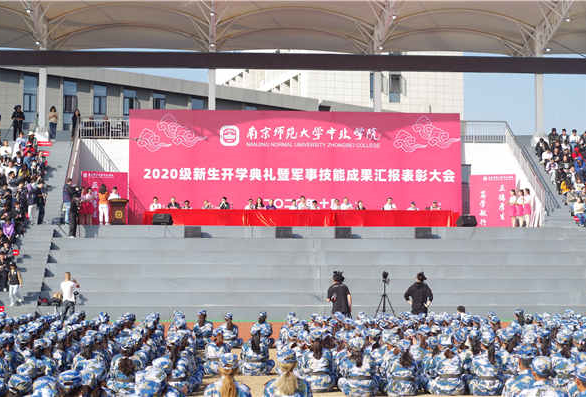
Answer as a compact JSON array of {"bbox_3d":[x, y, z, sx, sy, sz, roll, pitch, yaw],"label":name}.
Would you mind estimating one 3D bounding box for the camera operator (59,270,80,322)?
[{"bbox_3d":[-7.477,3.332,41.746,0.550,1.740,0.500,-1,-4,22],"label":"camera operator"}]

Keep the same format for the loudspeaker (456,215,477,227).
[{"bbox_3d":[6.901,0.923,49.600,0.760,0.440,0.480,0,-4,-6],"label":"loudspeaker"}]

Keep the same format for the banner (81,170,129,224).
[{"bbox_3d":[-7.767,0.079,51.600,1.960,2.310,0.100,1,-3,-21],"label":"banner"}]

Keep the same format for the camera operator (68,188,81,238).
[{"bbox_3d":[-8.217,0.617,46.855,0.500,1.750,0.520,2,-4,-30],"label":"camera operator"}]

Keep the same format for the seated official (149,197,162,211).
[{"bbox_3d":[-5.647,0.587,51.159,0.520,1.300,0.750,0,-4,-6],"label":"seated official"}]

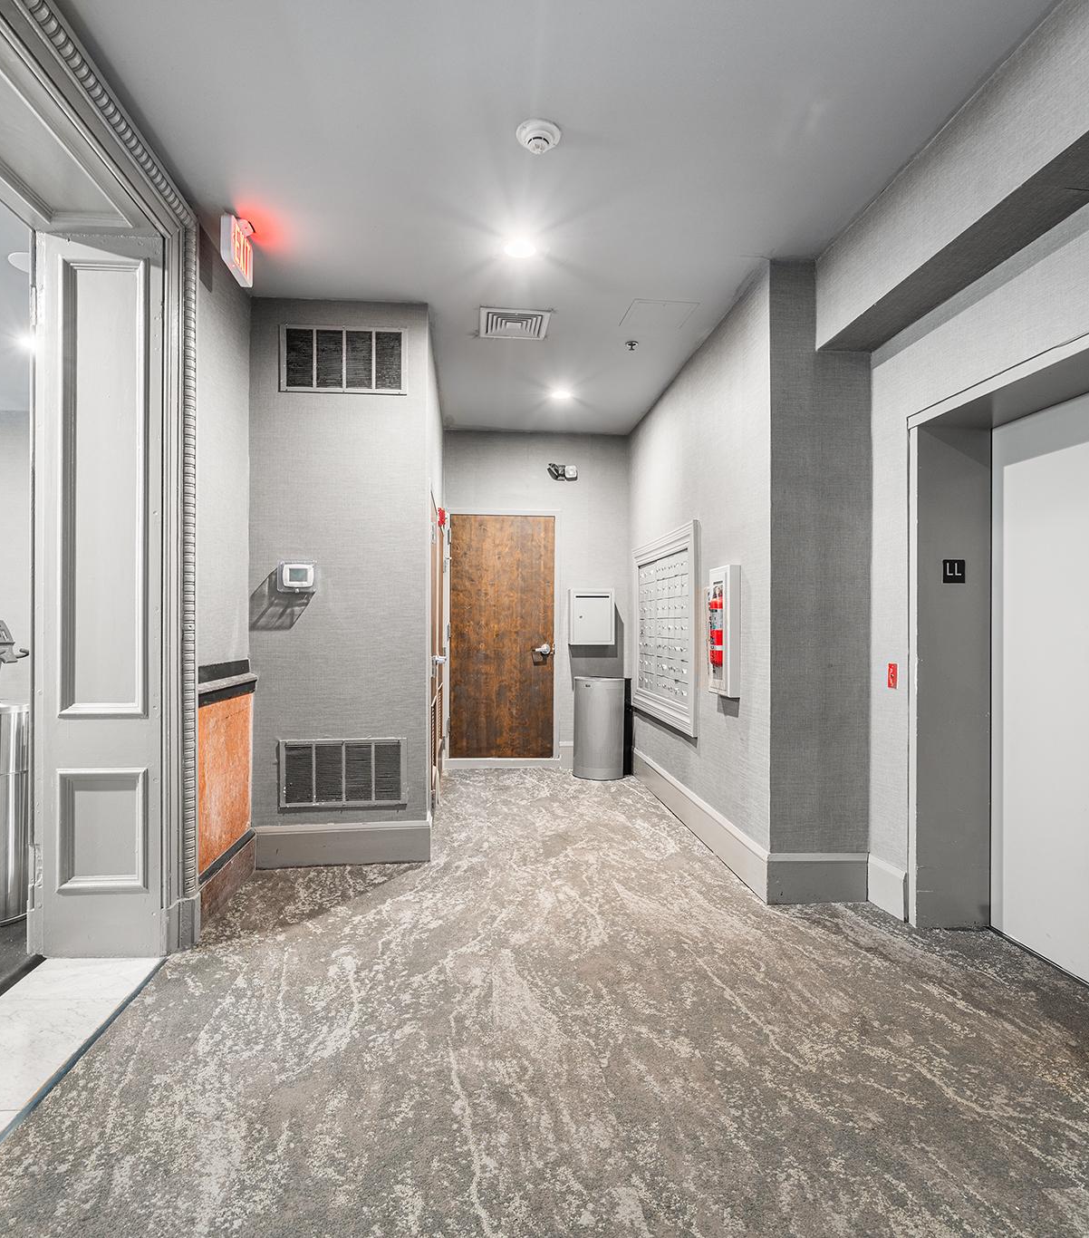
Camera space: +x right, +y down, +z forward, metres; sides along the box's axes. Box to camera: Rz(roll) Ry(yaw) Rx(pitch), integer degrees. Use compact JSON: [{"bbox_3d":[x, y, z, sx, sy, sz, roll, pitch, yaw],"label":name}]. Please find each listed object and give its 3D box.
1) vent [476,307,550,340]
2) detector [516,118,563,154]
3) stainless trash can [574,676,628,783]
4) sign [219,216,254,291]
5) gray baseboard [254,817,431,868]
[{"bbox_3d":[-0.173,-1.661,4.123,0.390,0.030,0.400,0,0,-6],"label":"vent"},{"bbox_3d":[-0.019,-1.645,2.497,0.155,0.055,0.155,0,0,-6],"label":"detector"},{"bbox_3d":[0.464,0.900,5.999,0.420,0.810,0.390,0,0,0],"label":"stainless trash can"},{"bbox_3d":[-1.302,-1.561,3.074,0.050,0.188,0.280,0,0,-6],"label":"sign"},{"bbox_3d":[-1.066,1.200,3.849,0.905,0.220,0.022,0,0,-6],"label":"gray baseboard"}]

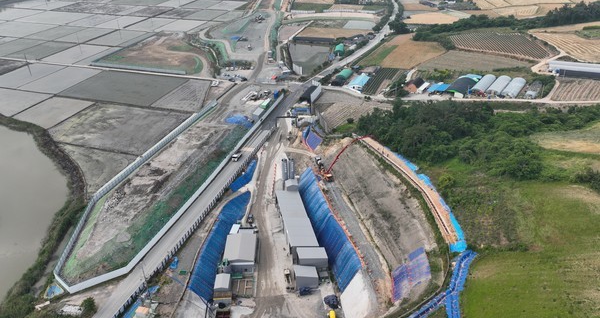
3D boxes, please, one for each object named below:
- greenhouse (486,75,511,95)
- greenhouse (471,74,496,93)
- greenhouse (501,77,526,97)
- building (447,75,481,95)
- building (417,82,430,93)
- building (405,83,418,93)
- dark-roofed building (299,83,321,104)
[{"bbox_3d":[144.820,-53.520,300.520,8.870,3.940,33.000,20,37,30],"label":"greenhouse"},{"bbox_3d":[135.500,-55.670,304.150,8.870,3.940,32.010,20,37,30],"label":"greenhouse"},{"bbox_3d":[153.010,-51.300,296.780,8.670,3.940,33.490,20,37,30],"label":"greenhouse"},{"bbox_3d":[114.790,-52.070,296.360,14.780,5.910,28.570,20,37,30],"label":"building"},{"bbox_3d":[88.090,-50.900,297.240,4.140,3.150,15.760,20,37,30],"label":"building"},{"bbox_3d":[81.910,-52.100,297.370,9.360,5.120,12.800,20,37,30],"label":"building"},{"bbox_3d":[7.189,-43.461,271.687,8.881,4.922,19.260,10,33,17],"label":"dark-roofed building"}]

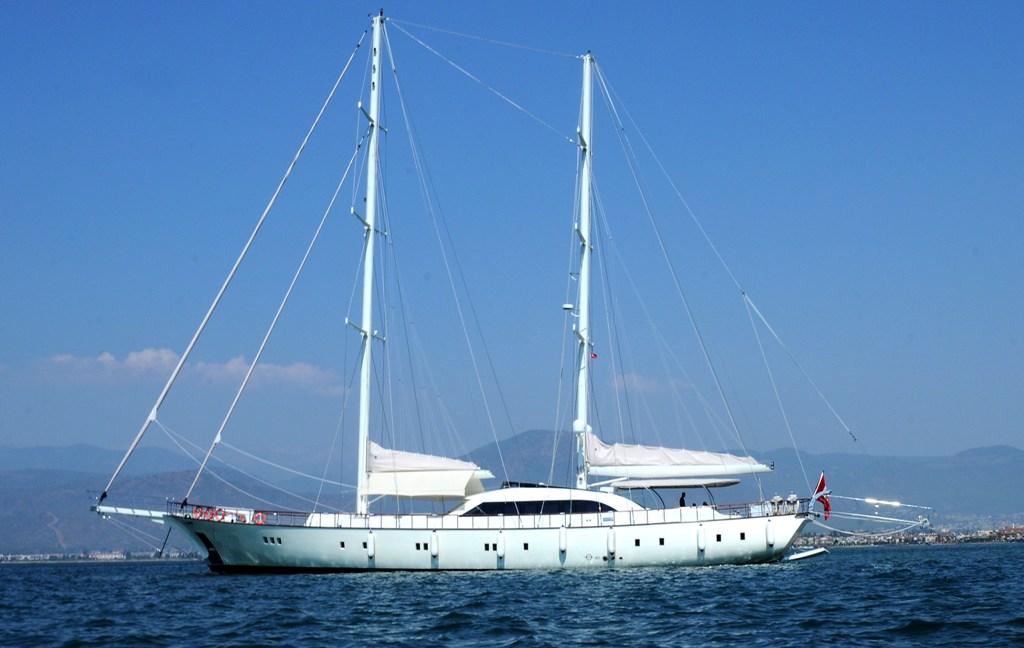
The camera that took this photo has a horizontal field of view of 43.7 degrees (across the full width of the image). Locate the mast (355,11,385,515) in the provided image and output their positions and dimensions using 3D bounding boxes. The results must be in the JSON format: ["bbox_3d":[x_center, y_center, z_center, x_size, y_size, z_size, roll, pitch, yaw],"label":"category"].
[{"bbox_3d":[-9.178,-4.516,83.098,0.520,33.441,0.450,-1,-10,13],"label":"mast"}]

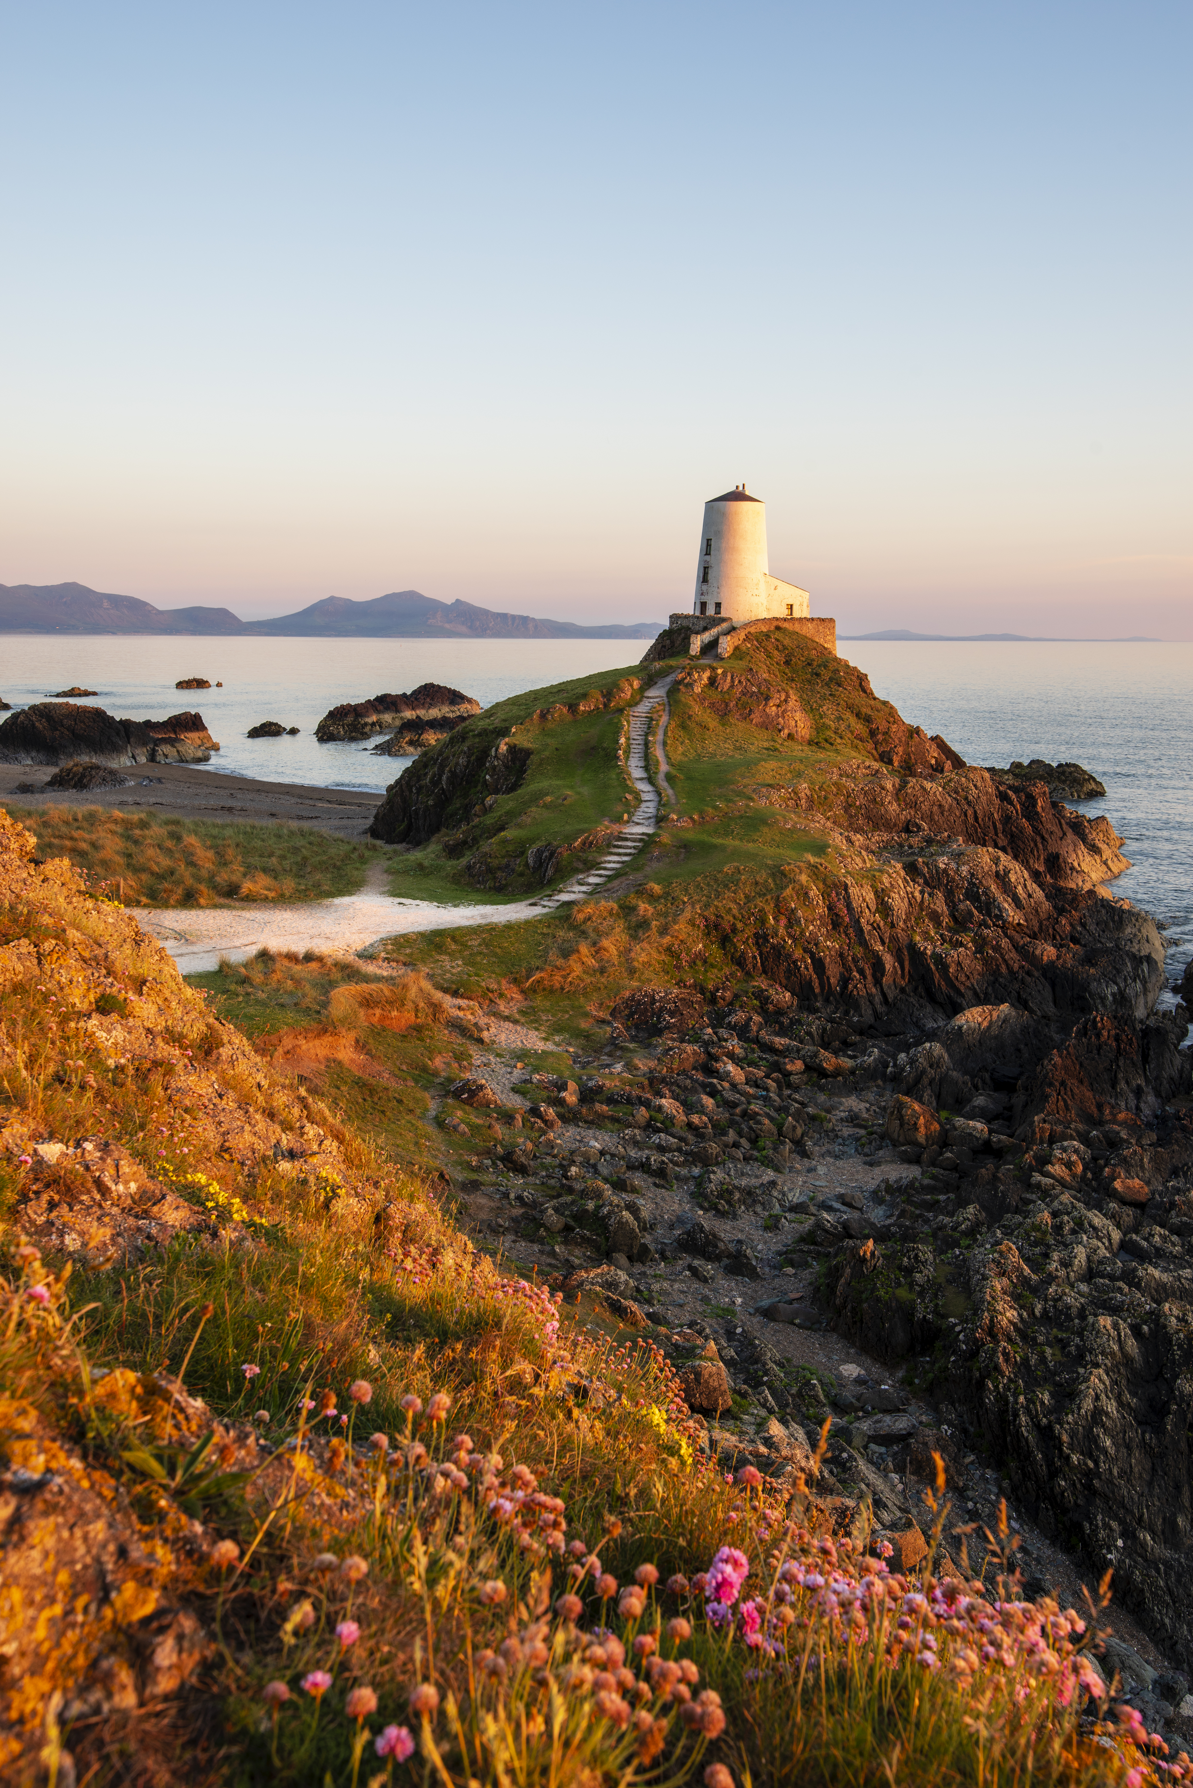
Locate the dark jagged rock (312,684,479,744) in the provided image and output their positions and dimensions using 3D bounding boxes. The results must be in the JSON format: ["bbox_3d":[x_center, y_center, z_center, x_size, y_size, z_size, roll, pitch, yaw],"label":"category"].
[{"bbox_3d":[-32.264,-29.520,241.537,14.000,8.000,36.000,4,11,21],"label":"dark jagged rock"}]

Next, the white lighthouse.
[{"bbox_3d":[10.709,-24.205,107.040,7.866,9.841,5.732,-6,12,-34],"label":"white lighthouse"}]

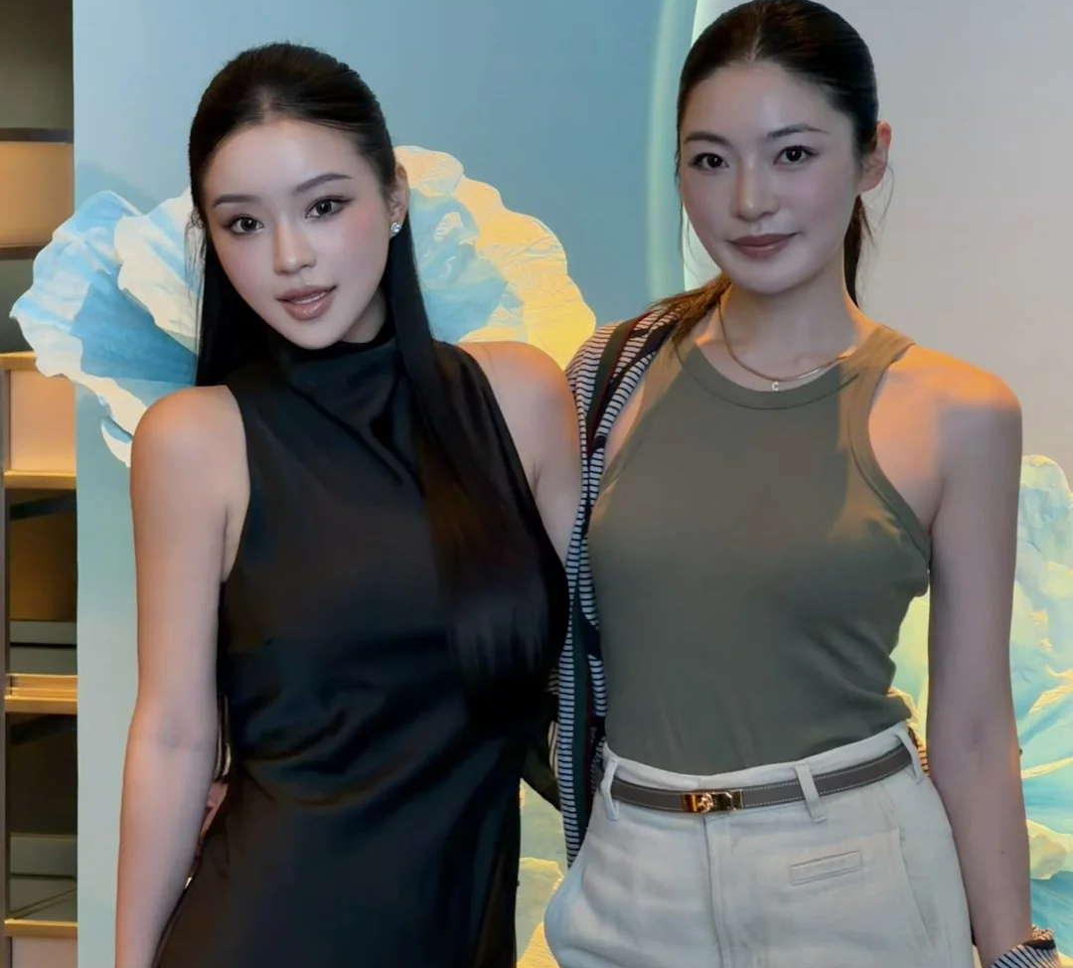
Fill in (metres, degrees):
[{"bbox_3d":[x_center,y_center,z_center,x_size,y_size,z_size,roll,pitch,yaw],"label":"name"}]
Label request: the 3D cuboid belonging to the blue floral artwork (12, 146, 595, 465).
[{"bbox_3d":[-0.219,-0.152,3.880,0.550,0.340,0.180,0,2,0],"label":"blue floral artwork"}]

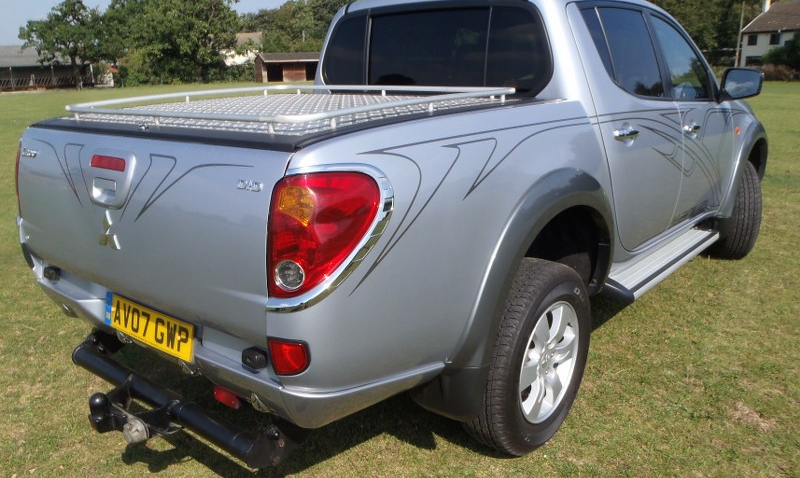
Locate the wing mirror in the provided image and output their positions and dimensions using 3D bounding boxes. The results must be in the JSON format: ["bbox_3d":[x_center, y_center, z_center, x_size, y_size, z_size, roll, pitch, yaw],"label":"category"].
[{"bbox_3d":[1.908,-0.858,3.601,0.220,0.182,0.120,11,19,39],"label":"wing mirror"}]

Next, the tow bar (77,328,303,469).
[{"bbox_3d":[-0.816,0.511,2.112,1.100,0.170,0.380,10,18,39],"label":"tow bar"}]

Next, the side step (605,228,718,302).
[{"bbox_3d":[1.438,0.119,3.513,0.200,0.075,1.470,10,18,39],"label":"side step"}]

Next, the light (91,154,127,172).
[{"bbox_3d":[-0.847,-0.223,1.891,0.188,0.038,0.020,11,13,39],"label":"light"}]

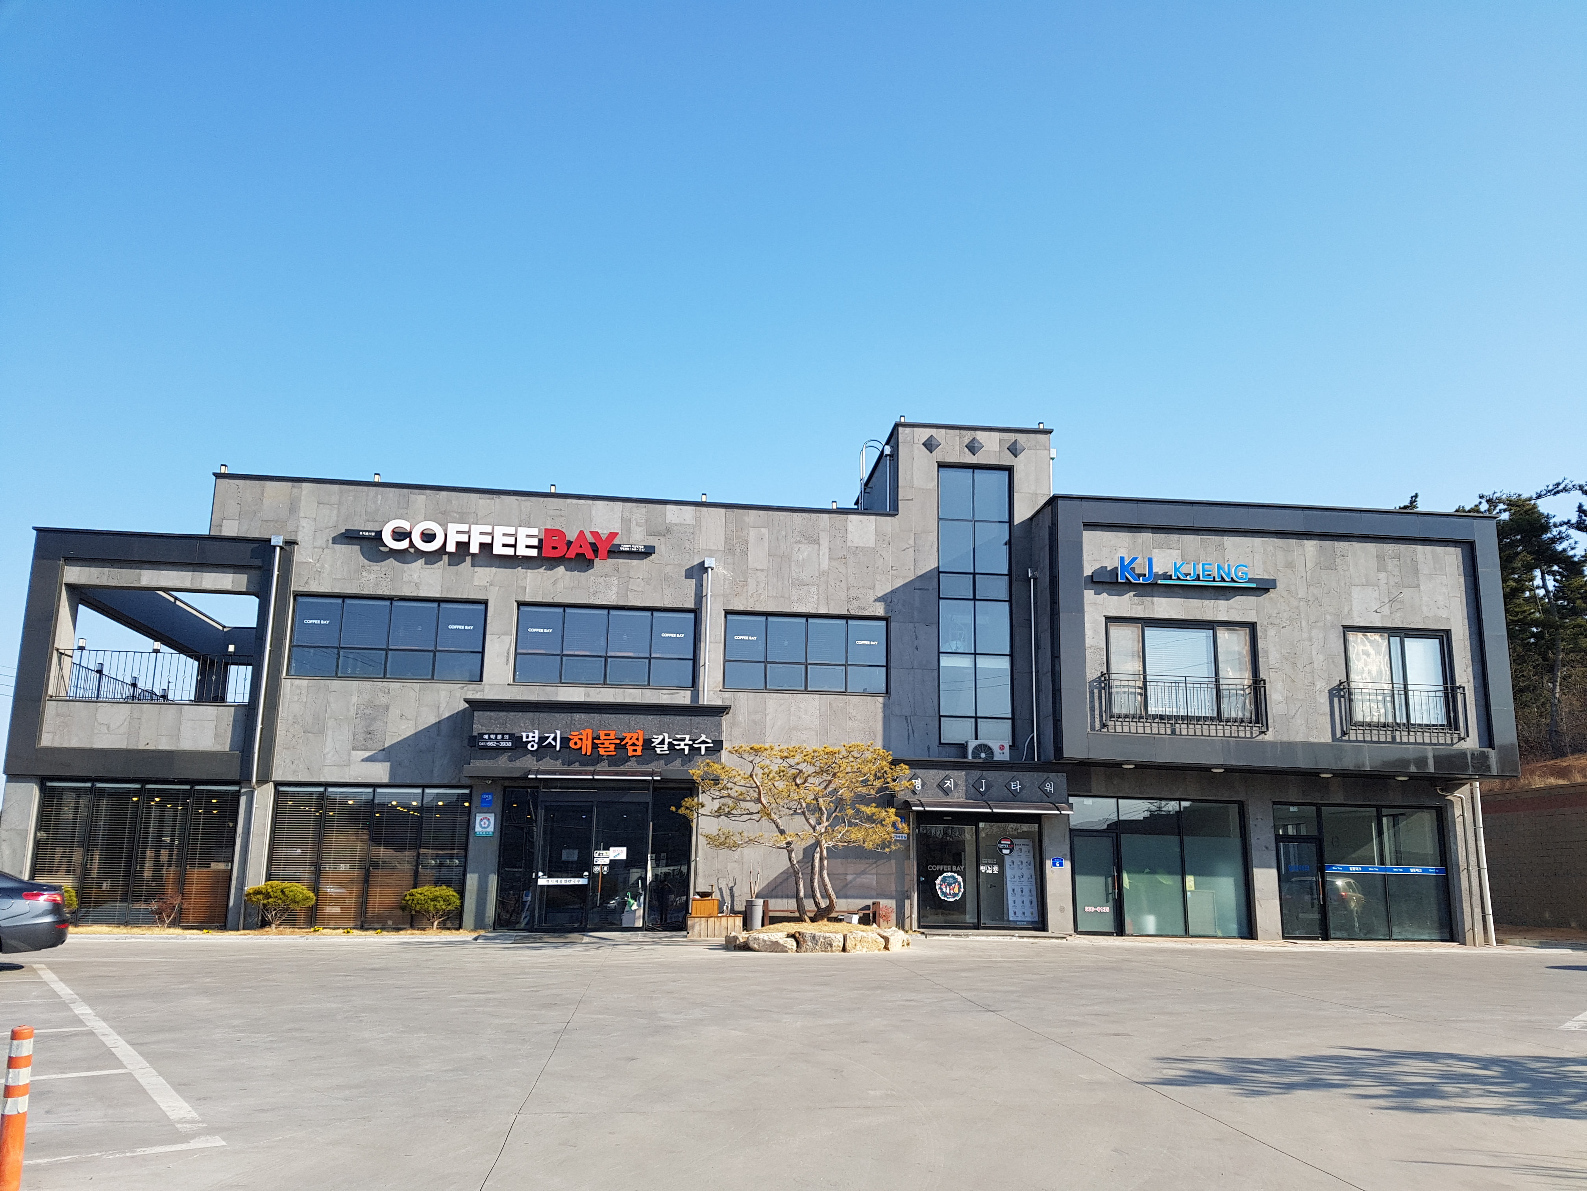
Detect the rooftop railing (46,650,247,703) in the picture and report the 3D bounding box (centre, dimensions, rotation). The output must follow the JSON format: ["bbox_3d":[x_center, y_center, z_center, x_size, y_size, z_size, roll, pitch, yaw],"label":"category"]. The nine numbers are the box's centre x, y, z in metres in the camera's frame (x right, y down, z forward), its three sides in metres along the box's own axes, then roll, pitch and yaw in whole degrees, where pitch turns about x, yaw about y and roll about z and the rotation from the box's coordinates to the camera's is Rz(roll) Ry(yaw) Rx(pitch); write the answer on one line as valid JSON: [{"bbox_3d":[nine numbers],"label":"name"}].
[{"bbox_3d":[-11.712,1.506,21.845,3.465,0.957,0.100,2,-13,-6],"label":"rooftop railing"}]

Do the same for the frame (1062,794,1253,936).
[{"bbox_3d":[7.063,5.226,22.947,3.557,2.584,0.150,2,-12,-6],"label":"frame"}]

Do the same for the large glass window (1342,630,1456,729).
[{"bbox_3d":[12.202,1.646,24.124,2.259,2.001,0.150,2,-13,-6],"label":"large glass window"}]

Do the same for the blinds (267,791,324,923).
[{"bbox_3d":[-9.271,4.876,22.225,0.809,2.462,0.050,2,-11,-6],"label":"blinds"}]

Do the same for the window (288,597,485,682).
[{"bbox_3d":[-7.847,0.838,23.107,3.664,1.626,0.150,2,-11,-6],"label":"window"}]

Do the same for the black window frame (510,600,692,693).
[{"bbox_3d":[-3.699,1.021,23.628,3.549,1.675,0.150,2,-13,-6],"label":"black window frame"}]

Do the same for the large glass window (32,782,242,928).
[{"bbox_3d":[-12.056,4.755,21.867,3.478,2.572,0.150,2,-11,-6],"label":"large glass window"}]

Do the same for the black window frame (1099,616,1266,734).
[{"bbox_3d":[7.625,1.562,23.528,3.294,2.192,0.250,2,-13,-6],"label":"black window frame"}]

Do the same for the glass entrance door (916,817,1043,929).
[{"bbox_3d":[3.532,5.228,22.523,2.444,2.101,0.150,2,-12,-6],"label":"glass entrance door"}]

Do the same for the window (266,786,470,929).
[{"bbox_3d":[-7.565,4.688,21.303,3.357,2.429,0.150,2,-12,-6],"label":"window"}]

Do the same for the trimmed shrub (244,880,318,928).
[{"bbox_3d":[-9.159,5.520,21.270,1.261,0.885,1.135,2,-11,-6],"label":"trimmed shrub"}]

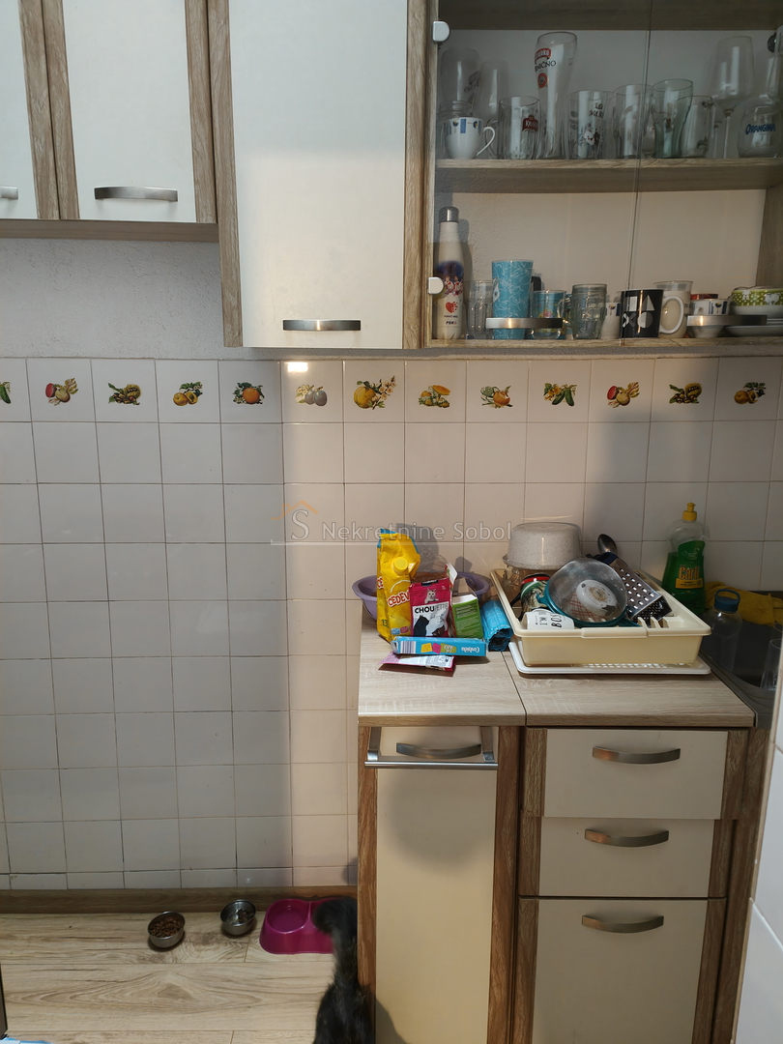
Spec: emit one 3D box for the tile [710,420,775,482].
[{"bbox_3d":[0.880,-0.177,1.889,0.150,0.150,0.009,0,10,-1],"label":"tile"}]

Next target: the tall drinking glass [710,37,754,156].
[{"bbox_3d":[0.706,-0.855,1.563,0.085,0.238,0.085,0,10,-1],"label":"tall drinking glass"}]

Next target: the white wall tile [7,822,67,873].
[{"bbox_3d":[-0.981,0.900,2.085,0.150,0.150,0.008,0,11,-1],"label":"white wall tile"}]

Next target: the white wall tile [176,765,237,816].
[{"bbox_3d":[-0.500,0.729,2.044,0.149,0.149,0.008,0,11,-1],"label":"white wall tile"}]

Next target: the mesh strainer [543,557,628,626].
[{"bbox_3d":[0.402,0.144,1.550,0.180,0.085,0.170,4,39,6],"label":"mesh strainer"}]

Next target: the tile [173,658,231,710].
[{"bbox_3d":[-0.498,0.427,1.988,0.150,0.150,0.008,0,10,-1],"label":"tile"}]

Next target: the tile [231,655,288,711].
[{"bbox_3d":[-0.340,0.420,1.965,0.149,0.149,0.008,0,10,-1],"label":"tile"}]

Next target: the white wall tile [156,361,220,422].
[{"bbox_3d":[-0.495,-0.319,1.851,0.150,0.150,0.010,0,9,-2],"label":"white wall tile"}]

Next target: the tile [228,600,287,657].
[{"bbox_3d":[-0.344,0.276,1.966,0.149,0.149,0.008,0,11,-1],"label":"tile"}]

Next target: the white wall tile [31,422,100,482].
[{"bbox_3d":[-0.795,-0.169,1.848,0.149,0.149,0.008,0,10,-1],"label":"white wall tile"}]

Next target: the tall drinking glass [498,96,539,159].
[{"bbox_3d":[0.262,-0.798,1.551,0.083,0.126,0.083,0,10,-1],"label":"tall drinking glass"}]

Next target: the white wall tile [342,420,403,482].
[{"bbox_3d":[-0.042,-0.171,1.886,0.149,0.149,0.008,0,11,-1],"label":"white wall tile"}]

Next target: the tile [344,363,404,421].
[{"bbox_3d":[-0.042,-0.321,1.860,0.150,0.150,0.008,0,10,-1],"label":"tile"}]

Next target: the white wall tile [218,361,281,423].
[{"bbox_3d":[-0.345,-0.320,1.855,0.149,0.149,0.008,0,11,-1],"label":"white wall tile"}]

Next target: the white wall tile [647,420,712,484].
[{"bbox_3d":[0.717,-0.174,1.876,0.149,0.149,0.008,0,10,-1],"label":"white wall tile"}]

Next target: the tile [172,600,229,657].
[{"bbox_3d":[-0.496,0.277,1.954,0.150,0.150,0.009,0,10,-1],"label":"tile"}]

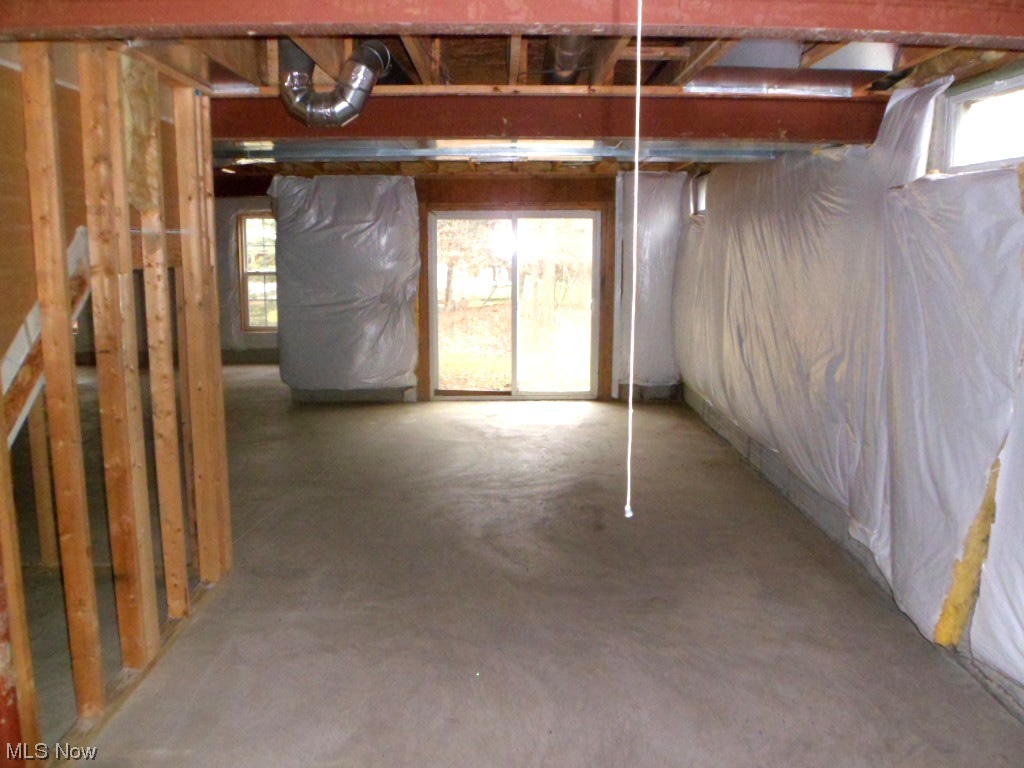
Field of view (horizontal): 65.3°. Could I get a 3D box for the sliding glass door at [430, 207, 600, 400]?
[{"bbox_3d":[0.031,-0.834,8.665,1.840,2.040,0.120,0,10,0],"label":"sliding glass door"}]

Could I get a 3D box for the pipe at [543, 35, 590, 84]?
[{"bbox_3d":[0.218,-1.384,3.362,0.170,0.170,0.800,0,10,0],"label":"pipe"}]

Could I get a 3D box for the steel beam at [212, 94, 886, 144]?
[{"bbox_3d":[0.173,-1.236,3.723,3.280,0.195,0.110,0,10,0],"label":"steel beam"}]

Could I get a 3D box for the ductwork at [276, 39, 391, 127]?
[{"bbox_3d":[-0.737,-1.278,3.394,0.460,0.360,0.190,0,10,0],"label":"ductwork"}]

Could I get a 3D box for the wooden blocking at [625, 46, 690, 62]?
[{"bbox_3d":[0.634,-1.474,3.568,0.360,0.042,0.090,0,10,0],"label":"wooden blocking"}]

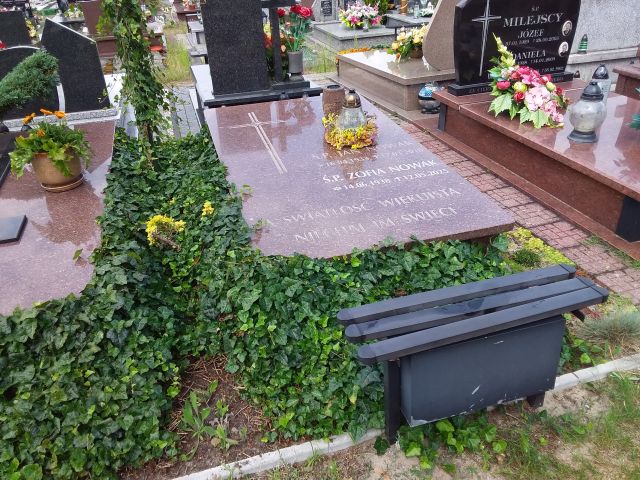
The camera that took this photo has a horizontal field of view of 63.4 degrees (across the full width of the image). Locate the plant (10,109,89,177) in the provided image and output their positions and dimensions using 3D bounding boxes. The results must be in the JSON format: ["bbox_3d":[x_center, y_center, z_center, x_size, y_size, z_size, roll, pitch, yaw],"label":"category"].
[{"bbox_3d":[-1.409,-0.476,2.764,0.380,0.360,0.350,-11,30,-13],"label":"plant"}]

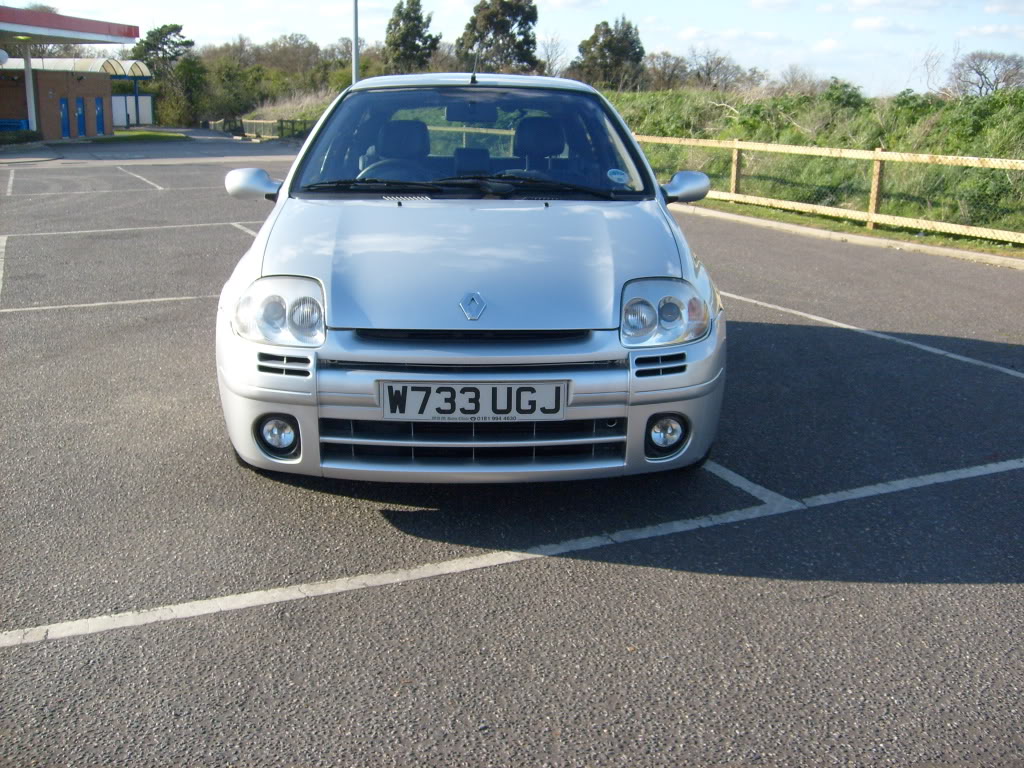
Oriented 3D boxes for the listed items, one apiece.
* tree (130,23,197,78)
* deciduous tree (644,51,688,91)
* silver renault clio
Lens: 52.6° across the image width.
[{"bbox_3d":[-24.610,-22.016,73.821,4.510,7.120,4.510,-5,16,-17],"label":"tree"},{"bbox_3d":[11.662,-22.518,78.862,3.320,5.500,3.320,2,15,8],"label":"deciduous tree"},{"bbox_3d":[-0.168,-0.663,4.668,1.680,1.410,3.770,-1,15,-2],"label":"silver renault clio"}]

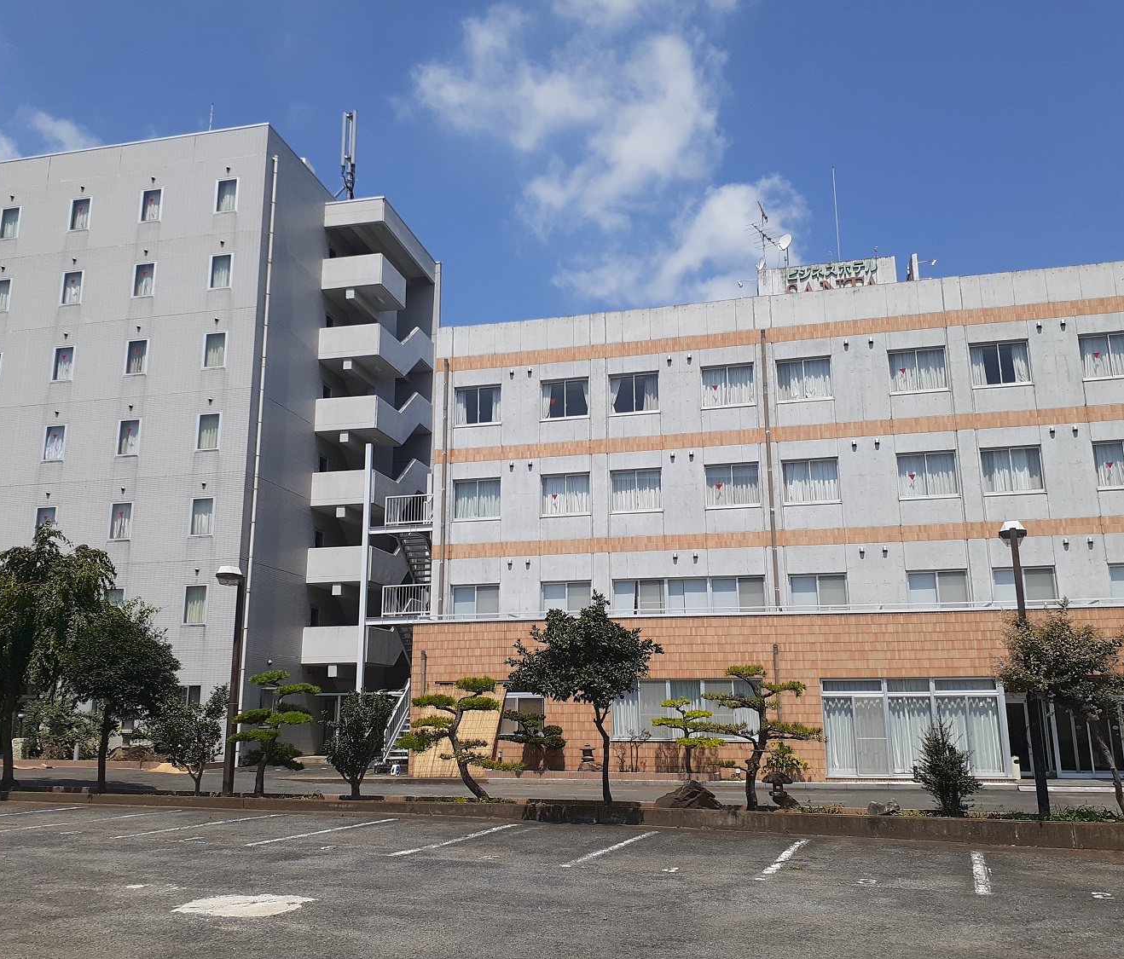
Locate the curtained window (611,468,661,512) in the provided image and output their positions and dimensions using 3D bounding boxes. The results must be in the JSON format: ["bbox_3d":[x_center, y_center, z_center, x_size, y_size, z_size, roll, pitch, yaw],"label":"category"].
[{"bbox_3d":[2.243,0.363,29.870,1.577,1.348,0.150,-3,-14,14],"label":"curtained window"}]

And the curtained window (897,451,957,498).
[{"bbox_3d":[10.165,-0.116,27.755,1.579,1.321,0.150,-3,-14,13],"label":"curtained window"}]

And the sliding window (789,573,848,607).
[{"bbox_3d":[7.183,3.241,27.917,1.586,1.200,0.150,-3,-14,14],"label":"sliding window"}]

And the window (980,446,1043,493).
[{"bbox_3d":[12.454,-0.249,27.558,1.562,1.345,0.150,-3,-13,13],"label":"window"}]

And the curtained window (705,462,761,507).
[{"bbox_3d":[5.182,0.195,30.241,1.602,1.329,0.150,-3,-13,13],"label":"curtained window"}]

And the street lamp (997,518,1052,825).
[{"bbox_3d":[7.653,3.026,16.398,0.500,4.779,0.620,-6,-15,24],"label":"street lamp"}]

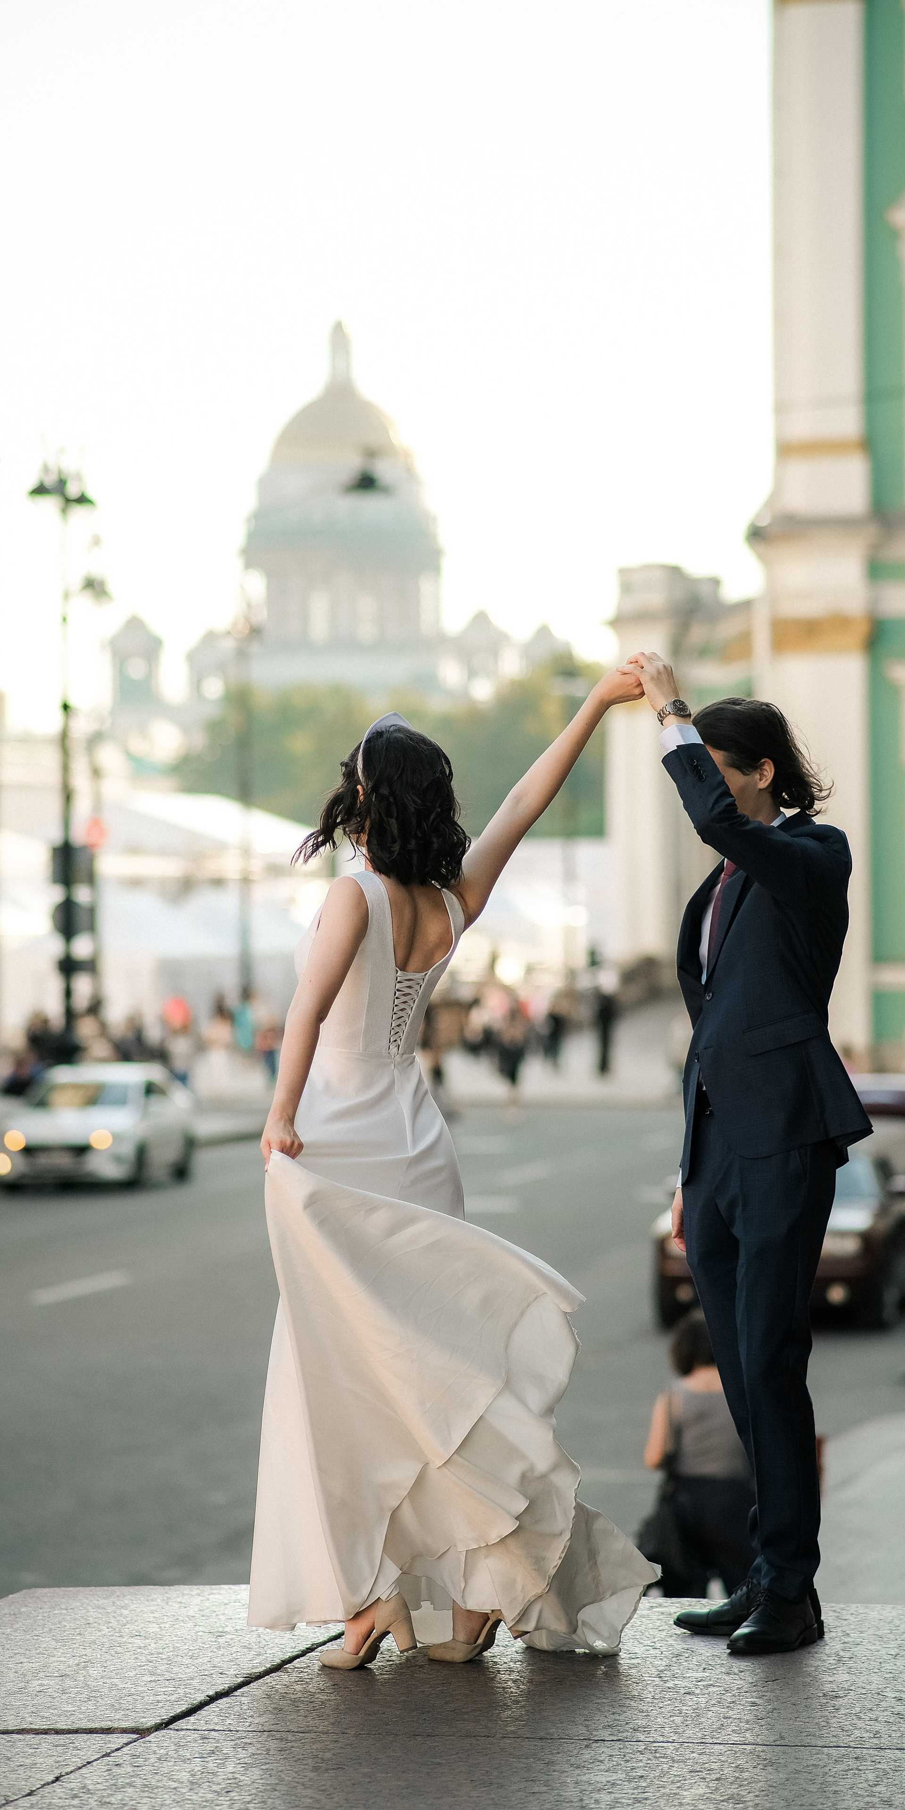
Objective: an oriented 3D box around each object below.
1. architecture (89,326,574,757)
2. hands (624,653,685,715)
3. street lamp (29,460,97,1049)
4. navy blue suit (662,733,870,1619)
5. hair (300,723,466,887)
[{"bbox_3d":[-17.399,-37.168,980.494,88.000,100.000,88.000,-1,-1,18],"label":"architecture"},{"bbox_3d":[0.379,-0.419,12.100,0.120,0.120,0.100,0,0,0],"label":"hands"},{"bbox_3d":[-6.371,-1.696,105.000,1.100,11.000,1.000,0,0,0],"label":"street lamp"},{"bbox_3d":[0.602,0.504,12.270,0.400,1.630,0.480,0,0,-32],"label":"navy blue suit"},{"bbox_3d":[-0.126,-0.184,11.900,0.290,0.300,0.260,0,0,-25],"label":"hair"}]

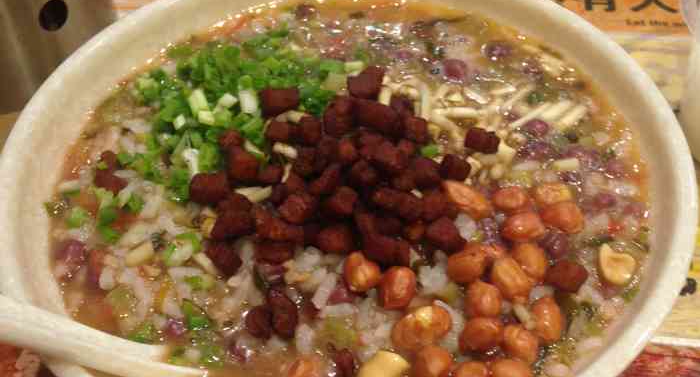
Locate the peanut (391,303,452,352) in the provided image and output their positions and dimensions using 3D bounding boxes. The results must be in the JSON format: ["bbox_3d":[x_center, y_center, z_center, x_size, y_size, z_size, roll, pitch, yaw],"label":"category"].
[{"bbox_3d":[0.019,0.037,0.237,0.018,0.009,0.011,-31,53,-24],"label":"peanut"}]

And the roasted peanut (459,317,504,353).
[{"bbox_3d":[0.035,0.039,0.234,0.012,0.009,0.009,-17,49,-14],"label":"roasted peanut"}]

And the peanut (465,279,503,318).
[{"bbox_3d":[0.037,0.030,0.245,0.009,0.009,0.012,-20,50,-16],"label":"peanut"}]

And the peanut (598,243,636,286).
[{"bbox_3d":[0.076,0.022,0.253,0.009,0.007,0.015,-14,48,-11],"label":"peanut"}]

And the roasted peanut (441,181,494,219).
[{"bbox_3d":[0.035,0.003,0.265,0.016,0.009,0.010,34,56,28],"label":"roasted peanut"}]

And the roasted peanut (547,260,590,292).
[{"bbox_3d":[0.061,0.025,0.249,0.012,0.009,0.009,7,48,8],"label":"roasted peanut"}]

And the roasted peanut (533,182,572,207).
[{"bbox_3d":[0.061,0.003,0.270,0.011,0.009,0.009,-3,47,-1],"label":"roasted peanut"}]

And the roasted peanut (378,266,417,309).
[{"bbox_3d":[0.013,0.027,0.246,0.010,0.009,0.013,10,48,11],"label":"roasted peanut"}]

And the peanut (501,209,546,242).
[{"bbox_3d":[0.050,0.011,0.258,0.013,0.008,0.009,5,48,6],"label":"peanut"}]

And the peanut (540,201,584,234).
[{"bbox_3d":[0.063,0.009,0.262,0.013,0.009,0.009,23,52,21],"label":"peanut"}]

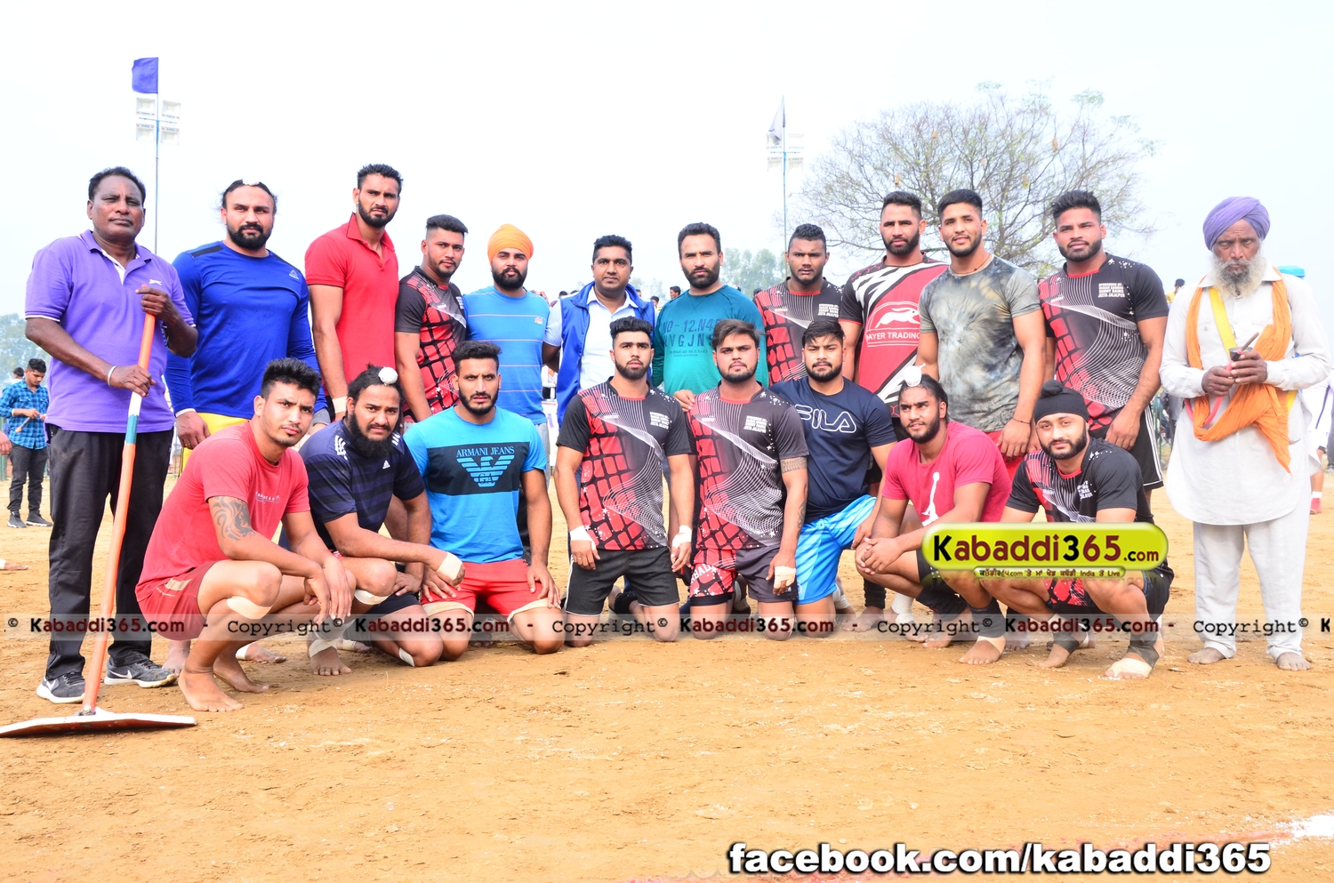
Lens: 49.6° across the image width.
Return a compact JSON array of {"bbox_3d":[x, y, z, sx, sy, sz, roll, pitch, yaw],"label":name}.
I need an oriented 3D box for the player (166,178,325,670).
[{"bbox_3d":[-1.580,-0.070,5.420,0.580,1.820,0.400,0,0,-14],"label":"player"}]

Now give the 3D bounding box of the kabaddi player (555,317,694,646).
[{"bbox_3d":[-0.180,0.143,6.000,0.560,1.310,0.640,0,2,-9],"label":"kabaddi player"}]

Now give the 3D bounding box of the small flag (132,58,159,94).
[{"bbox_3d":[-13.040,-9.140,36.000,0.670,0.930,0.150,0,0,-12],"label":"small flag"}]

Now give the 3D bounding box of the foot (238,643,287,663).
[{"bbox_3d":[-1.545,0.772,5.380,0.250,0.090,0.100,0,0,25],"label":"foot"}]

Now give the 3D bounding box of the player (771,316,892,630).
[{"bbox_3d":[0.710,0.150,6.300,0.620,1.340,0.600,0,0,3],"label":"player"}]

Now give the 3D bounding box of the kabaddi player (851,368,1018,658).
[{"bbox_3d":[1.038,0.260,5.620,0.540,1.090,0.680,1,2,34],"label":"kabaddi player"}]

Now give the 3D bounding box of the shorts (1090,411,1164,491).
[{"bbox_3d":[1.713,-0.008,5.570,0.430,0.420,0.310,0,0,30],"label":"shorts"}]

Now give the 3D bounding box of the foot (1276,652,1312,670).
[{"bbox_3d":[2.245,0.757,5.170,0.100,0.085,0.240,0,0,14],"label":"foot"}]

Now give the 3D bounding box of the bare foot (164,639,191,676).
[{"bbox_3d":[-1.820,0.790,5.360,0.100,0.110,0.260,0,0,-5],"label":"bare foot"}]

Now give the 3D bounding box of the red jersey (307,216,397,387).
[{"bbox_3d":[-1.222,-0.530,5.600,0.300,0.710,0.460,0,0,34],"label":"red jersey"}]

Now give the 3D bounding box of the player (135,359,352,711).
[{"bbox_3d":[-1.410,0.290,4.800,0.740,1.110,0.580,-1,0,37],"label":"player"}]

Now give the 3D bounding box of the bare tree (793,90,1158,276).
[{"bbox_3d":[10.700,-5.500,50.000,12.000,13.000,11.500,0,0,0],"label":"bare tree"}]

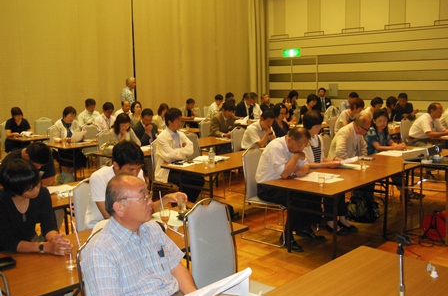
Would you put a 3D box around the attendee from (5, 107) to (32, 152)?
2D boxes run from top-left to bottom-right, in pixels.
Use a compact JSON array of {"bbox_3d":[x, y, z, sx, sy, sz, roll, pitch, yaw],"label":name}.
[{"bbox_3d":[-3.796,-0.180,9.461,0.750,1.200,0.500,7,11,44],"label":"attendee"}]

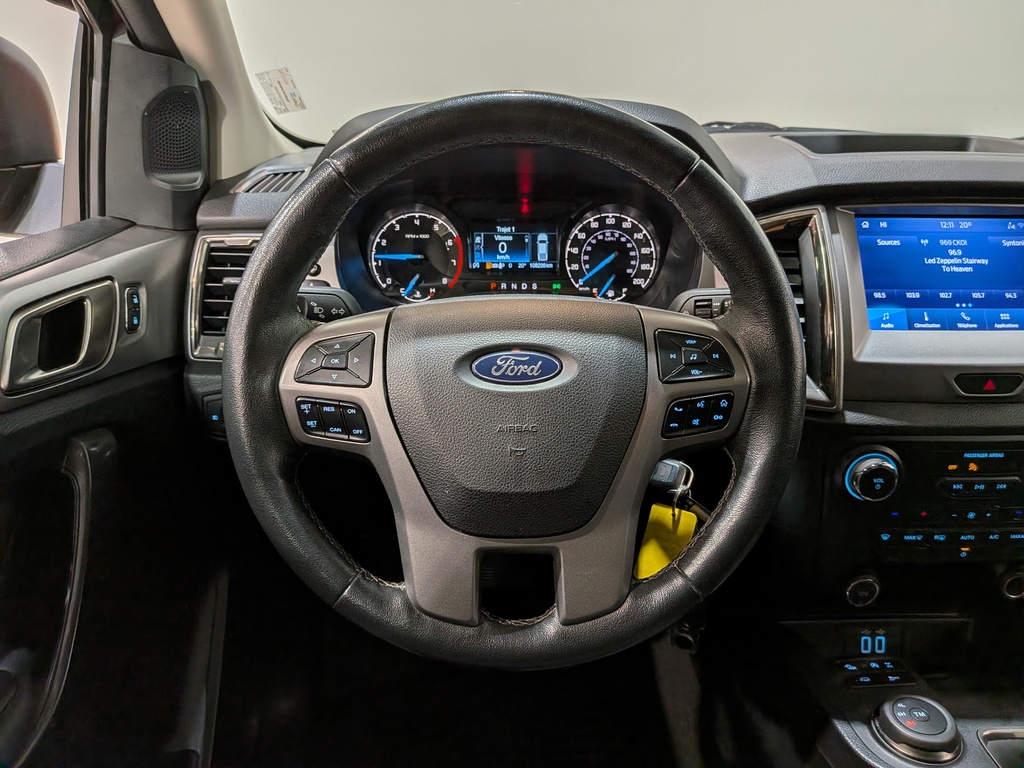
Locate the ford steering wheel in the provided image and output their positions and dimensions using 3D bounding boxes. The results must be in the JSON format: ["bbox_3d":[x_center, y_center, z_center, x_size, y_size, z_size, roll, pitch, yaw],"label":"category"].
[{"bbox_3d":[0.001,-0.002,0.486,0.380,0.380,0.090,0,0,0],"label":"ford steering wheel"}]

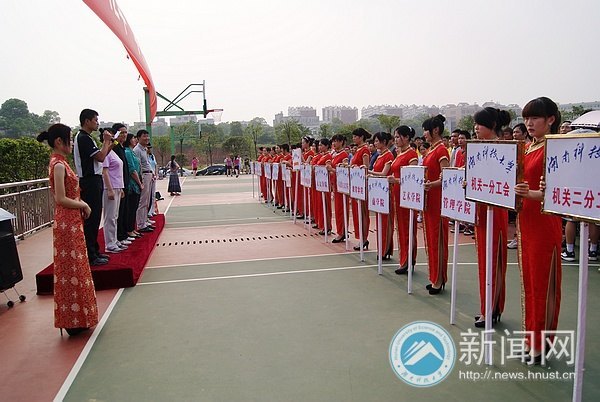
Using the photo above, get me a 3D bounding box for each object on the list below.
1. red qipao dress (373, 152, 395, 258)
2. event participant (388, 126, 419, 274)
[{"bbox_3d":[1.114,0.033,6.680,0.270,1.430,0.400,-4,5,-20],"label":"red qipao dress"},{"bbox_3d":[1.154,-0.009,5.640,0.380,1.650,0.440,-3,5,-18],"label":"event participant"}]

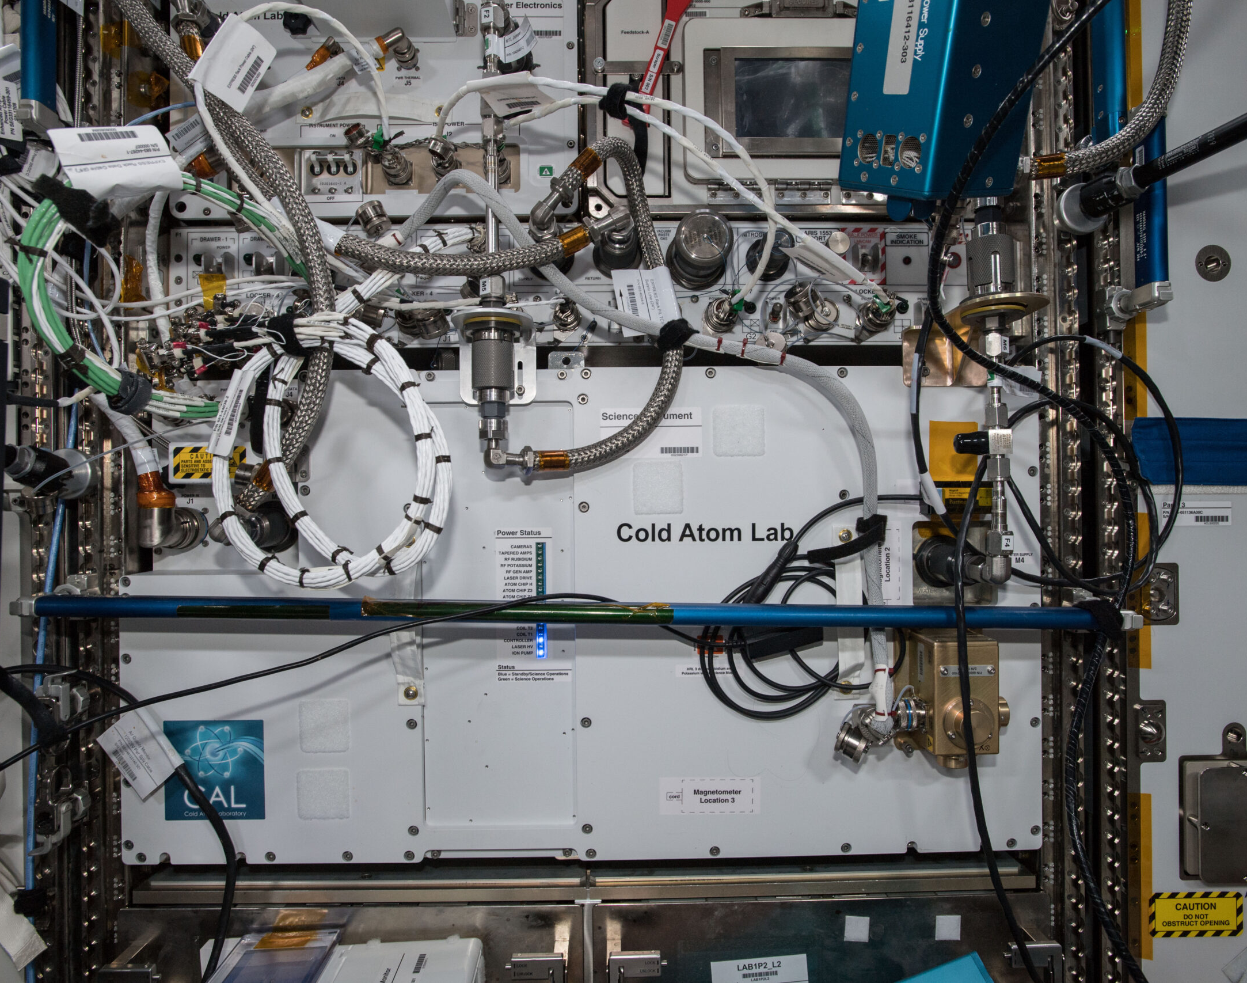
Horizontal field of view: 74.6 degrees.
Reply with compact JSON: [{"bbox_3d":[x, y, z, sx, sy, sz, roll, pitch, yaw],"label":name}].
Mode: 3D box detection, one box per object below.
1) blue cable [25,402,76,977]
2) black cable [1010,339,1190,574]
[{"bbox_3d":[-0.575,0.199,0.822,0.028,0.576,0.025,4,0,0],"label":"blue cable"},{"bbox_3d":[0.484,-0.041,0.835,0.169,0.230,0.080,0,0,-2],"label":"black cable"}]

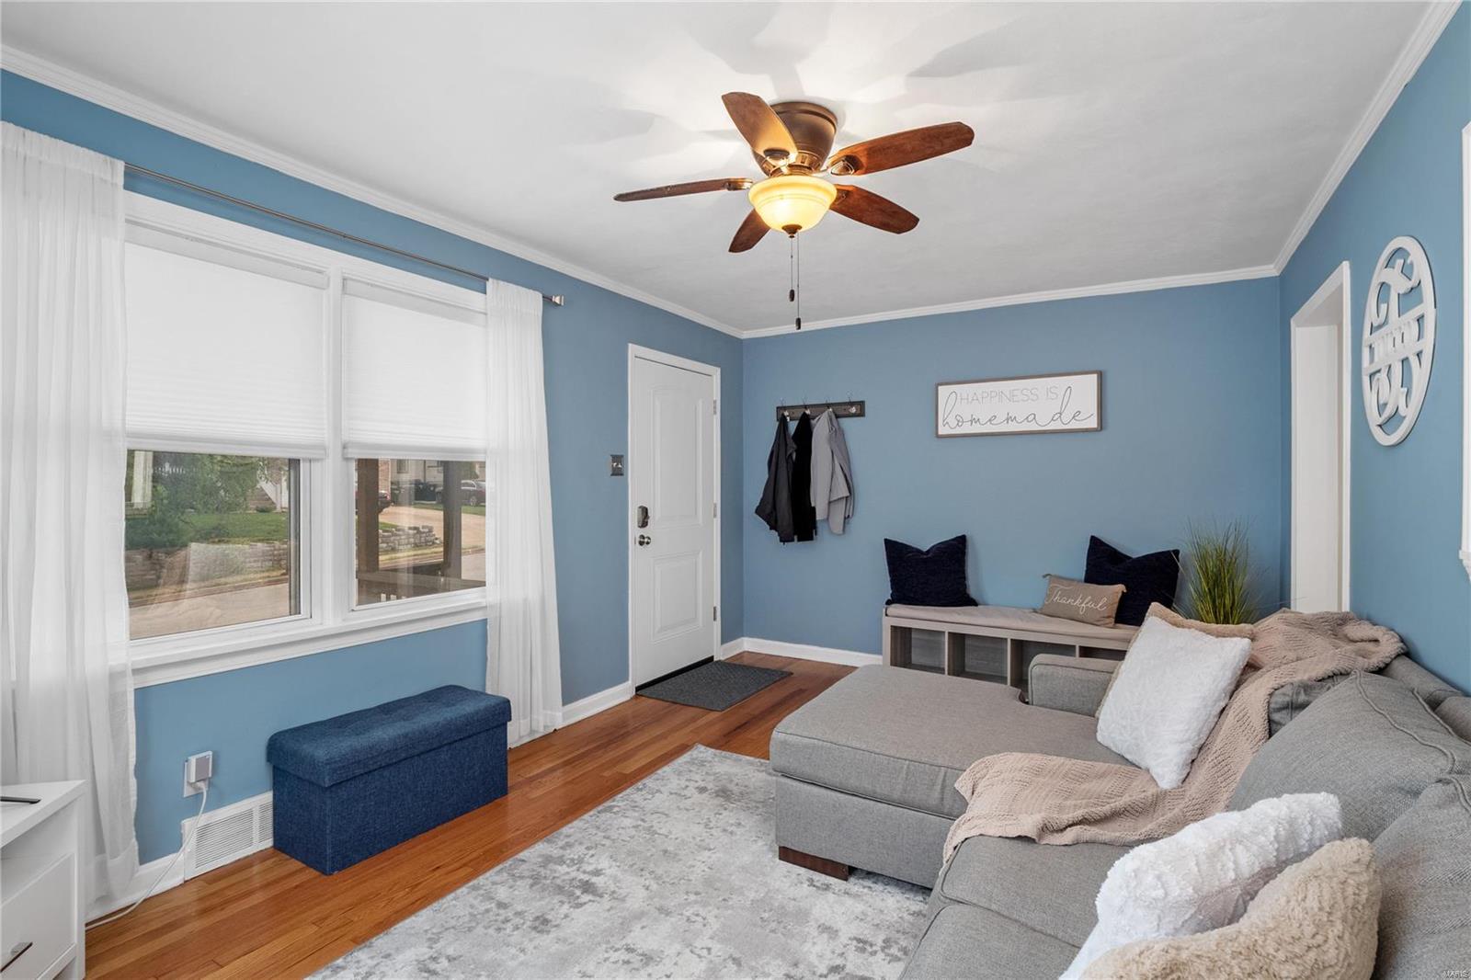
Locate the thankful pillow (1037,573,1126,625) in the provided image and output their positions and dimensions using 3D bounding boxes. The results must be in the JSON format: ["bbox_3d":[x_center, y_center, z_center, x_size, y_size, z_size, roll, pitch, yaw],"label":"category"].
[{"bbox_3d":[1.978,0.625,3.759,0.110,0.230,0.420,23,-8,-31],"label":"thankful pillow"}]

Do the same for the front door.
[{"bbox_3d":[-0.384,0.194,4.394,0.050,2.040,0.870,0,0,32],"label":"front door"}]

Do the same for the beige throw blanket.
[{"bbox_3d":[1.258,0.680,1.895,1.420,0.570,0.720,0,0,-13],"label":"beige throw blanket"}]

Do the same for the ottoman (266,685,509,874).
[{"bbox_3d":[-1.289,1.062,2.516,0.370,0.395,0.730,1,1,34],"label":"ottoman"}]

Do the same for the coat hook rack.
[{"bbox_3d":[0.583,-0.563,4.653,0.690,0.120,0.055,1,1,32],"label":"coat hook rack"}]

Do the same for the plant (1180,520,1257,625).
[{"bbox_3d":[2.444,0.709,3.292,0.340,1.100,0.340,1,1,32],"label":"plant"}]

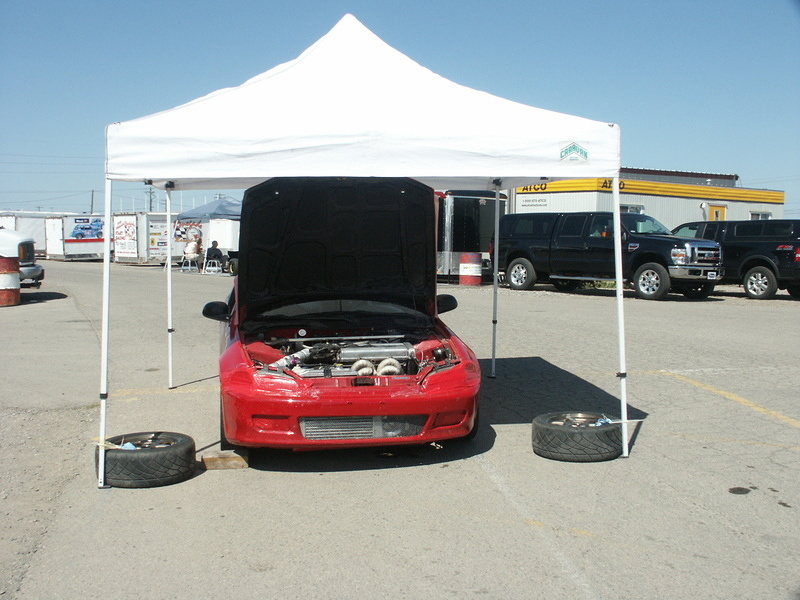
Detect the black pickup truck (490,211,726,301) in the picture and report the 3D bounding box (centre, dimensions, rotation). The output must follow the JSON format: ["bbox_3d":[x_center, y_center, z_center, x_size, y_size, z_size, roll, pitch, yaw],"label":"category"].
[{"bbox_3d":[5.050,-1.180,25.000,2.060,1.980,6.270,-4,6,-41],"label":"black pickup truck"}]

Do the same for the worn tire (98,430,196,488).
[{"bbox_3d":[-1.497,0.939,5.885,0.580,0.210,0.580,0,4,0],"label":"worn tire"}]

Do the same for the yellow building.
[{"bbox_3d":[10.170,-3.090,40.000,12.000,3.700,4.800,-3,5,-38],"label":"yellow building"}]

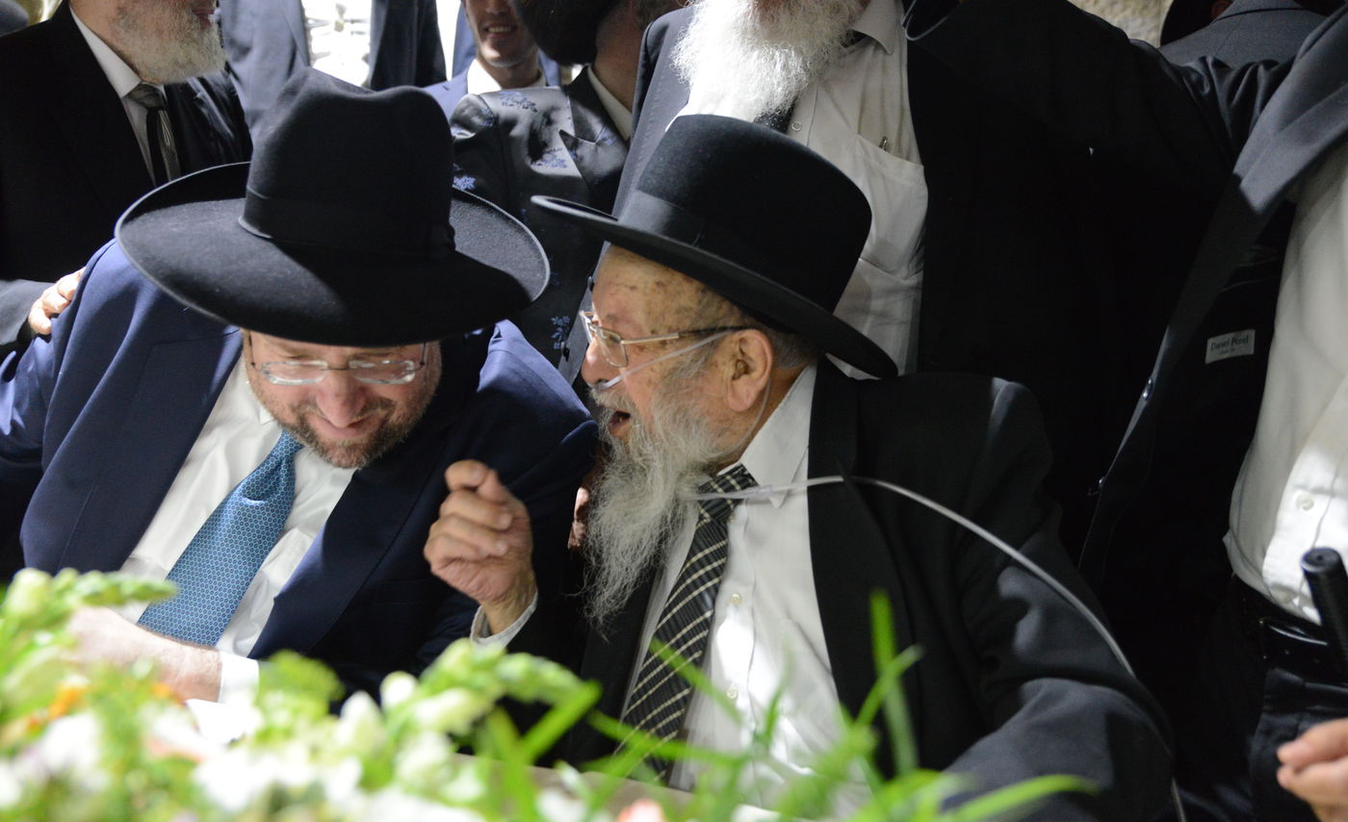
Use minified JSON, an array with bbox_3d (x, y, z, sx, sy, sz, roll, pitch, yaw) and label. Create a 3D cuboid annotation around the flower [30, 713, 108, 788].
[{"bbox_3d":[-0.290,0.163,0.610,0.037,0.034,0.034,-1,5,-11],"label":"flower"}]

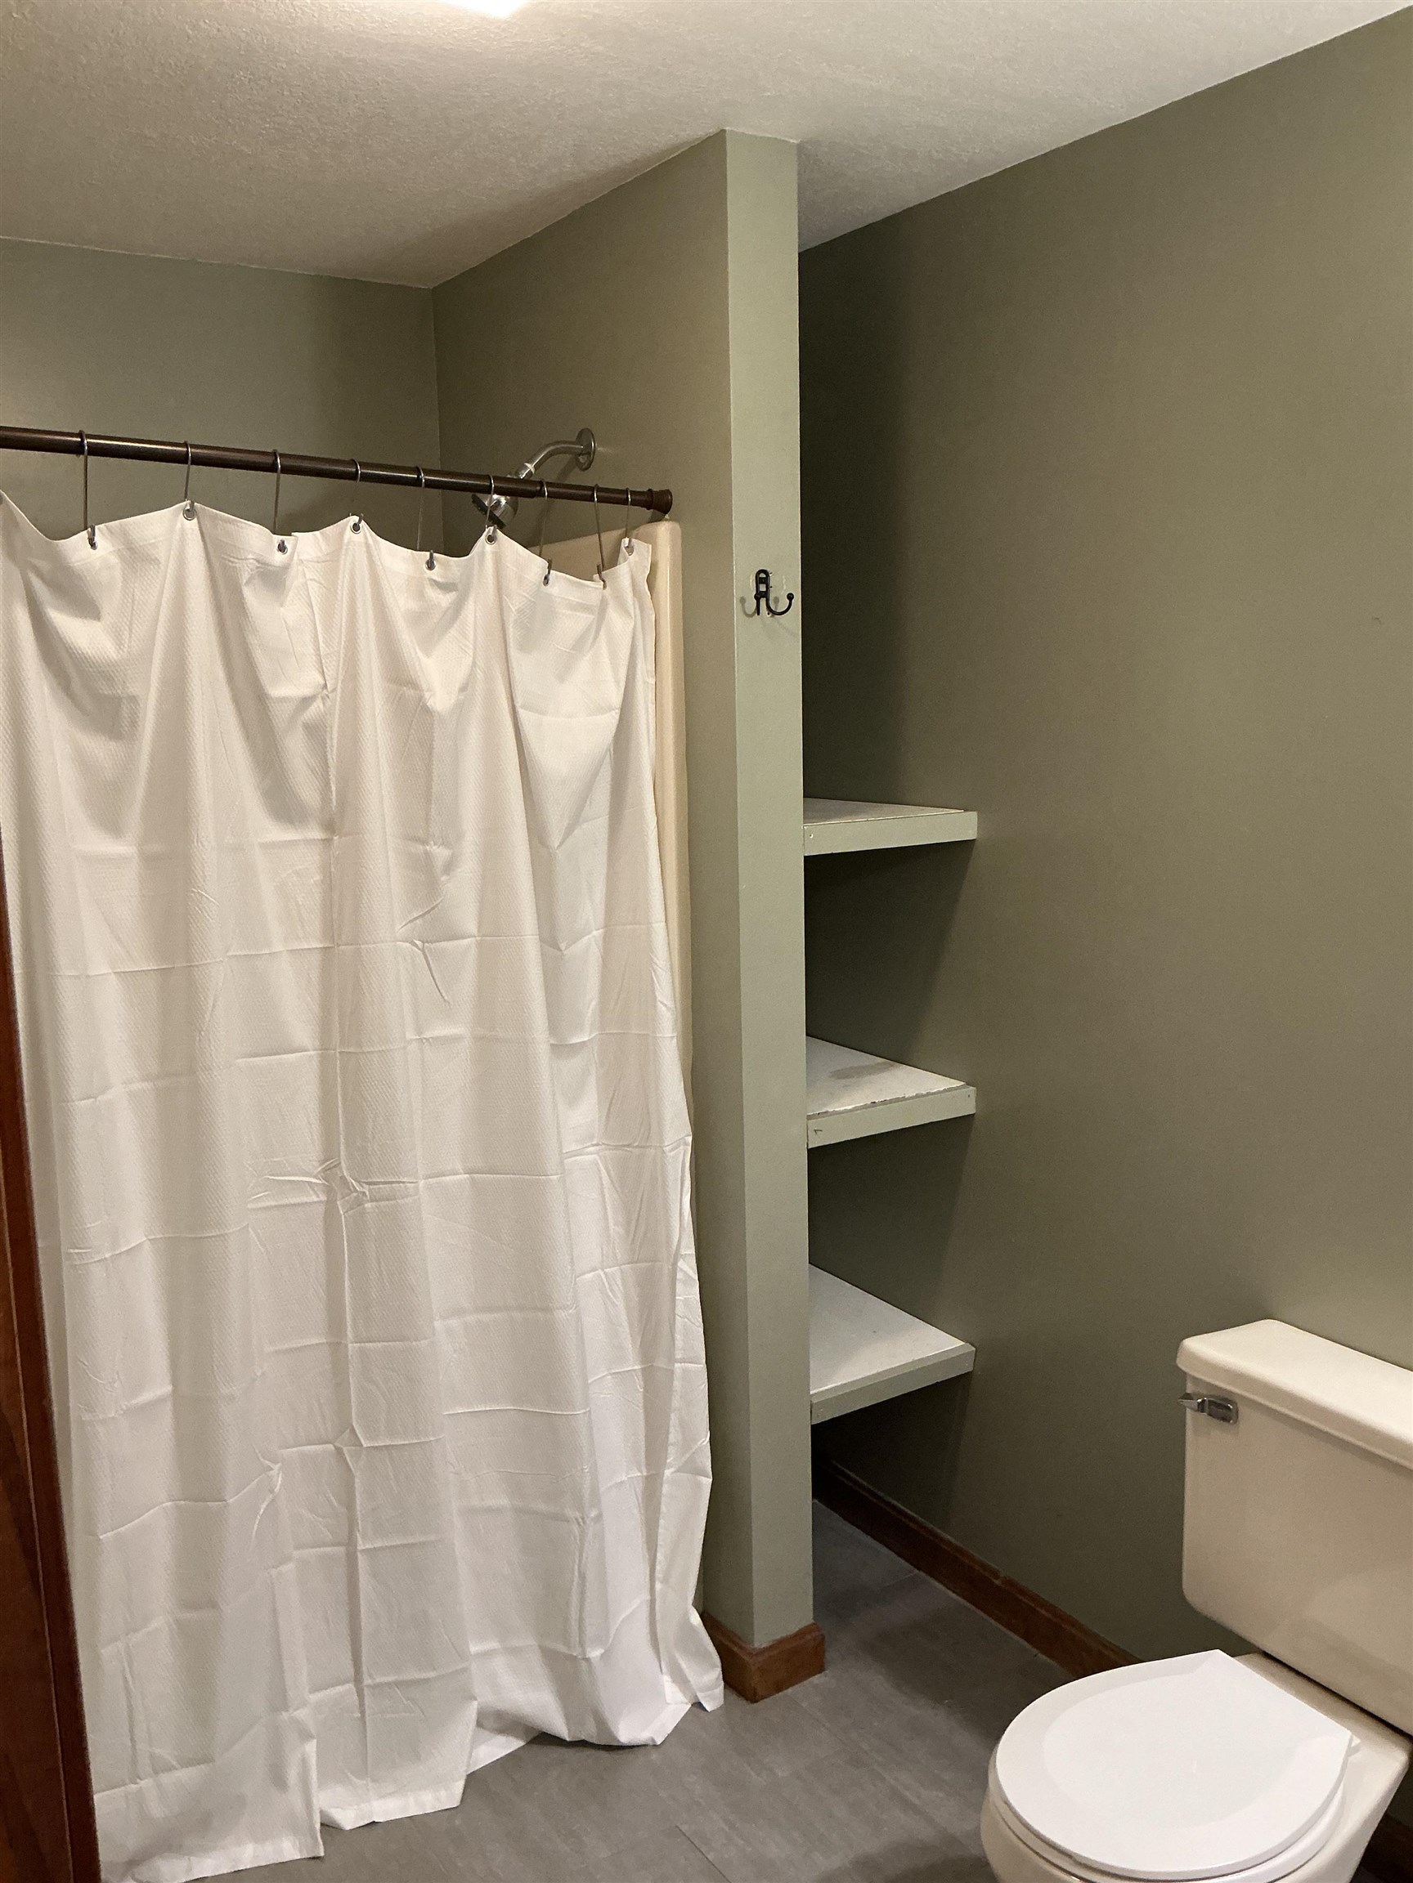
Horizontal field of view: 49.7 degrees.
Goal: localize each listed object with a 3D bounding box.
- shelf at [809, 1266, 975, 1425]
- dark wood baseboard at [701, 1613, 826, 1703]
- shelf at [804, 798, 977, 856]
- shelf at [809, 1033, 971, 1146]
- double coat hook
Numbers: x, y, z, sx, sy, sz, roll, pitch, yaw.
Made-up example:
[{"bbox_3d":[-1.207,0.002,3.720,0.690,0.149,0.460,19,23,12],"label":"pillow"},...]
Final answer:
[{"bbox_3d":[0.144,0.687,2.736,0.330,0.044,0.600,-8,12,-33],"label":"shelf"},{"bbox_3d":[0.091,1.143,2.498,0.139,0.093,0.144,-8,12,-33],"label":"dark wood baseboard"},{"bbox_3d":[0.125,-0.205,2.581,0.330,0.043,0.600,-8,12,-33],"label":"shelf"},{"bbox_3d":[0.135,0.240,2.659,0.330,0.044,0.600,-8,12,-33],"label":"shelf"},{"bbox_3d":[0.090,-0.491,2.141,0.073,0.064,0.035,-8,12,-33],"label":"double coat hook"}]

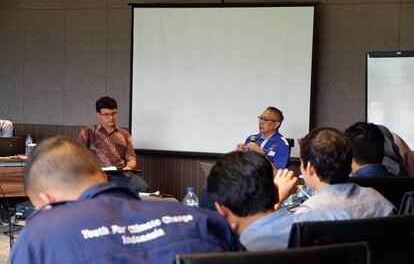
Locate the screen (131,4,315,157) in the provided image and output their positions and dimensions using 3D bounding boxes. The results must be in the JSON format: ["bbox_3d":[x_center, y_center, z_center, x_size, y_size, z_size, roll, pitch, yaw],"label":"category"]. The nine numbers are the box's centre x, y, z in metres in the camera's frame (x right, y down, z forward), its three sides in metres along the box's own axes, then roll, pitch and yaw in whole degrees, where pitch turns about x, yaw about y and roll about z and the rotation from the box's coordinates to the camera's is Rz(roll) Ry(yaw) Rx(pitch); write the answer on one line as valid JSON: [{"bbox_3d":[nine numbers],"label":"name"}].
[{"bbox_3d":[0.119,-0.544,9.125,2.090,1.619,0.070,2,3,22],"label":"screen"}]

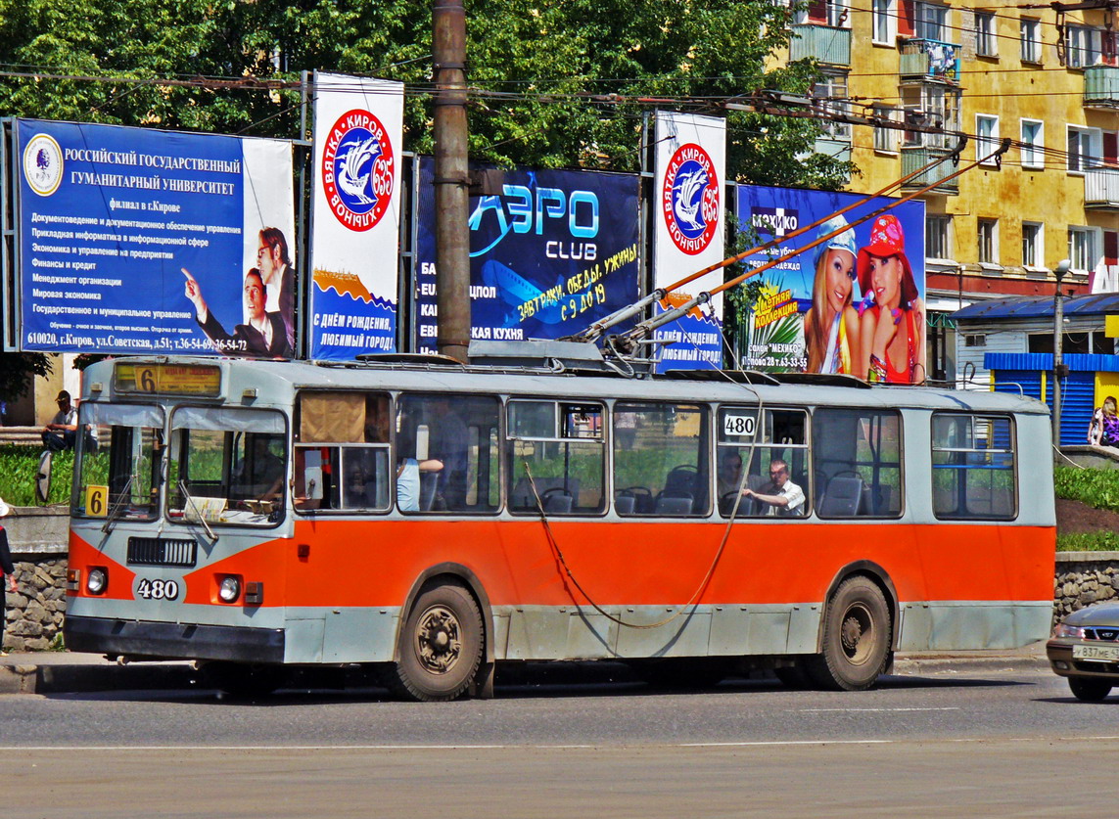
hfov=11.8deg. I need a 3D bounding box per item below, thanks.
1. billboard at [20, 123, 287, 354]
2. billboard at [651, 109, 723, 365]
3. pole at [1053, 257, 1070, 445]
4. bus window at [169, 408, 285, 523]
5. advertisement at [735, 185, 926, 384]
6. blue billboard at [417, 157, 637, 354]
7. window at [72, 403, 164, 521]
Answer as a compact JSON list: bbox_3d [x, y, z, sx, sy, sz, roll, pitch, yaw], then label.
[{"bbox_3d":[-5.437,-2.243,72.592,0.200,3.030,6.060,0,-1,33],"label":"billboard"},{"bbox_3d":[1.941,-2.532,83.056,0.200,4.005,2.184,0,0,31],"label":"billboard"},{"bbox_3d":[8.148,-0.774,88.000,0.280,3.380,0.280,1,0,0],"label":"pole"},{"bbox_3d":[-2.782,0.479,45.185,1.150,0.960,0.080,1,-5,34],"label":"bus window"},{"bbox_3d":[4.309,-1.948,86.357,0.200,3.030,6.060,0,-1,33],"label":"advertisement"},{"bbox_3d":[-0.484,-2.077,79.599,0.200,3.030,6.060,0,-1,32],"label":"blue billboard"},{"bbox_3d":[-3.752,0.446,45.967,0.080,0.960,1.110,9,-5,-44],"label":"window"}]

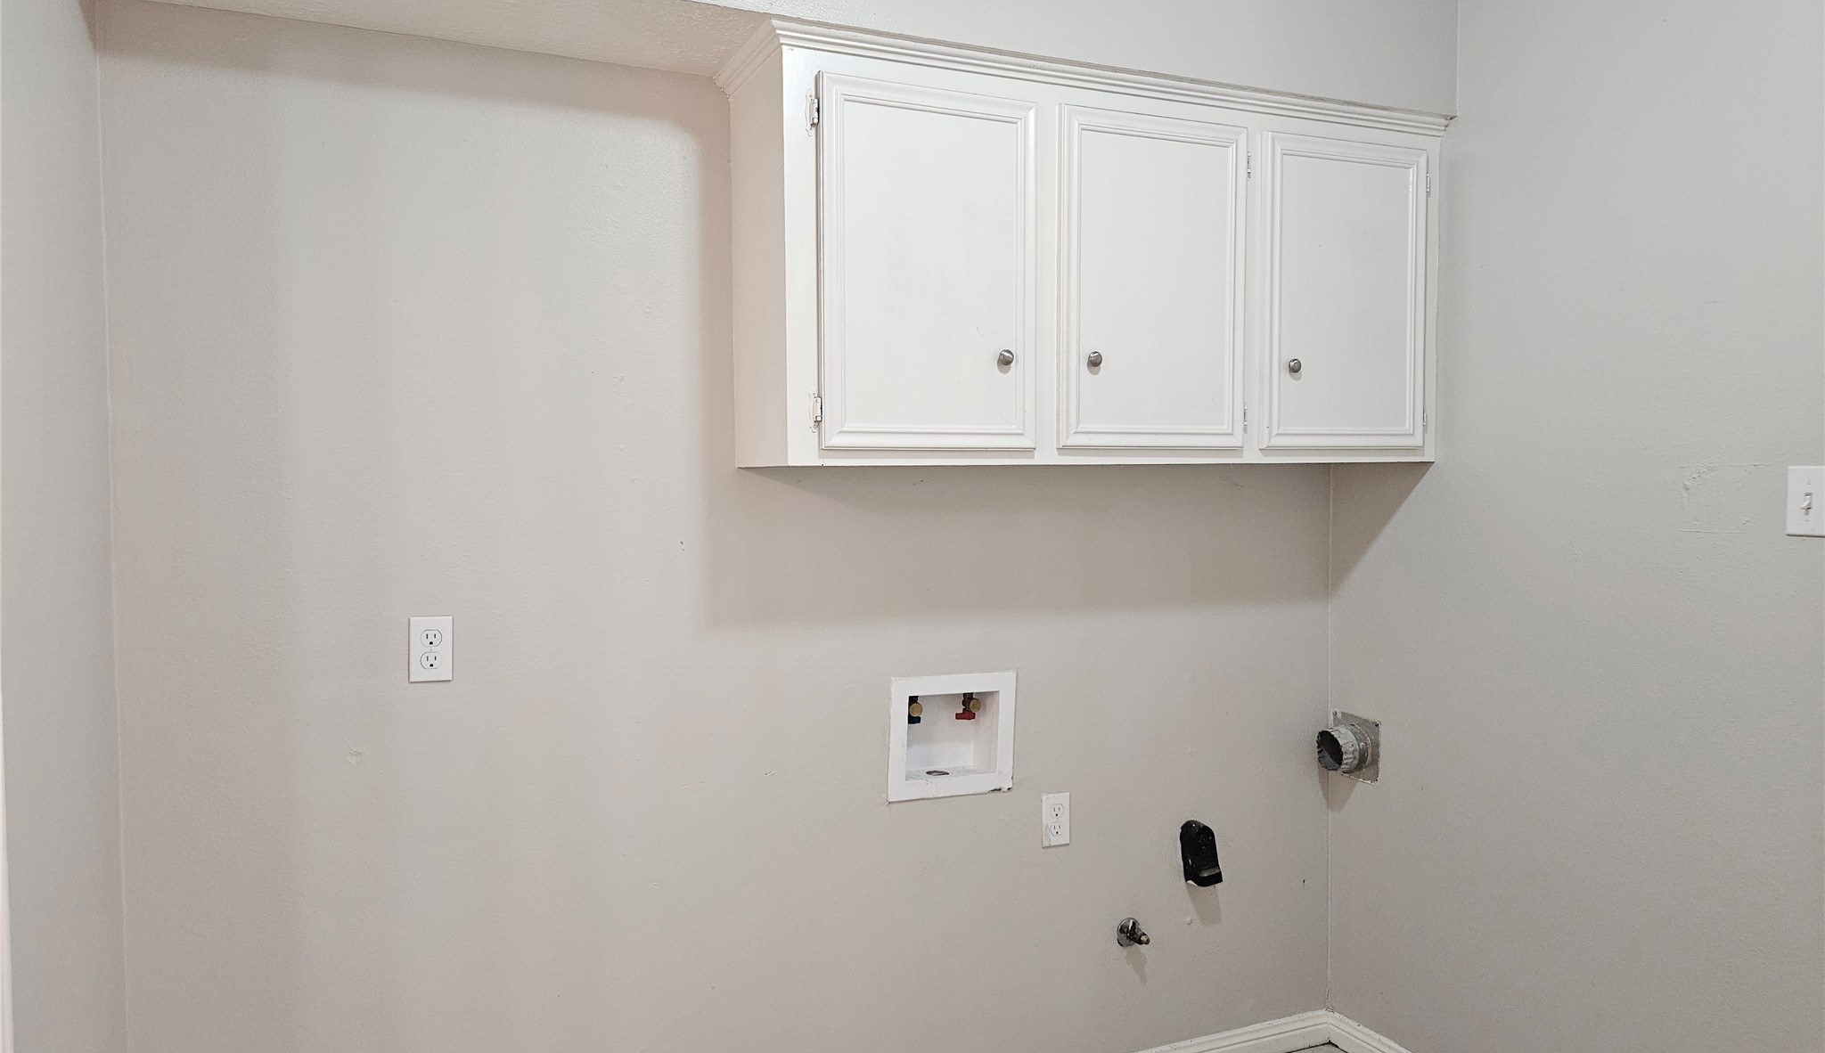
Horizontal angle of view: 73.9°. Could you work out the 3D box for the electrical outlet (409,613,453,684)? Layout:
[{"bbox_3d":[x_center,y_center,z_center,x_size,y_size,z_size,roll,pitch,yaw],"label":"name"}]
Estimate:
[{"bbox_3d":[-0.842,0.216,2.122,0.070,0.114,0.010,-1,2,-24],"label":"electrical outlet"}]

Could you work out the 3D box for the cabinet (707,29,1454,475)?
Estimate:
[{"bbox_3d":[0.391,-0.490,2.457,1.498,0.732,0.347,-1,2,-24],"label":"cabinet"}]

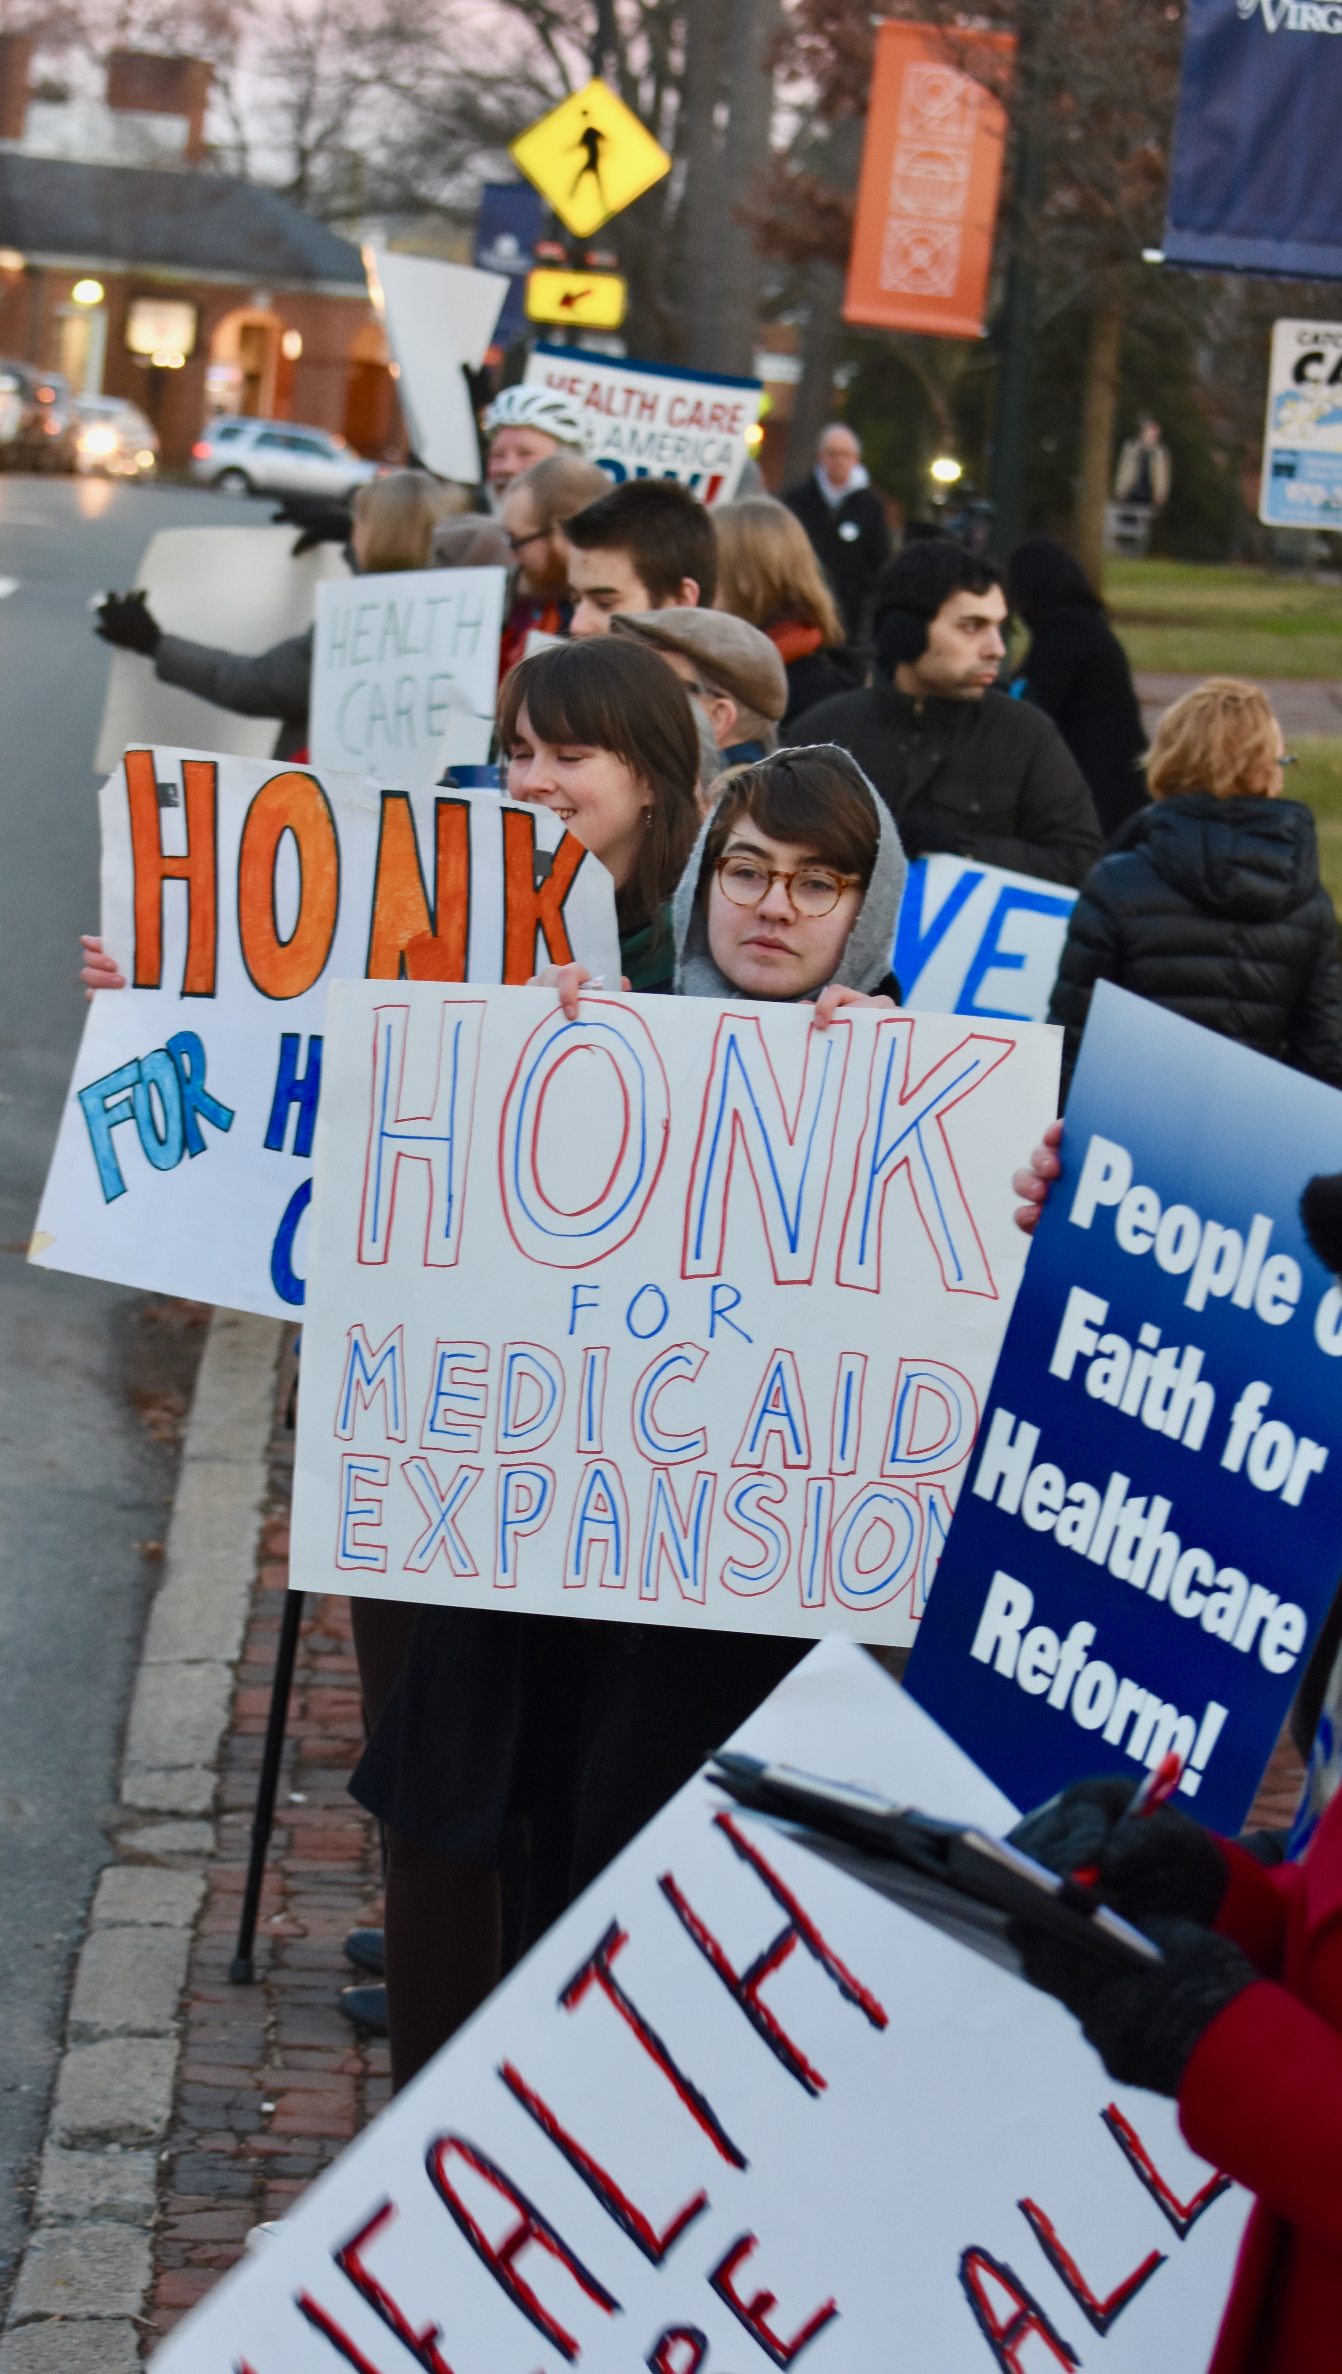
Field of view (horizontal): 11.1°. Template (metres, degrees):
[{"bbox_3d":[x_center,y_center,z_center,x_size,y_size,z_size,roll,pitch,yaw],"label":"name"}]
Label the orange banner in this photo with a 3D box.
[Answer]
[{"bbox_3d":[1.099,-4.258,29.300,0.600,1.250,0.040,4,7,-2],"label":"orange banner"}]

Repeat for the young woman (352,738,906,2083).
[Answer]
[{"bbox_3d":[0.018,0.402,6.554,0.540,1.660,0.440,7,7,17],"label":"young woman"}]

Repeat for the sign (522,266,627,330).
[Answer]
[{"bbox_3d":[-0.621,-5.806,45.200,0.610,0.305,0.020,5,7,0],"label":"sign"}]

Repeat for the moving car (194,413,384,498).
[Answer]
[{"bbox_3d":[-8.012,-15.403,148.000,4.430,1.730,1.820,7,7,-11],"label":"moving car"}]

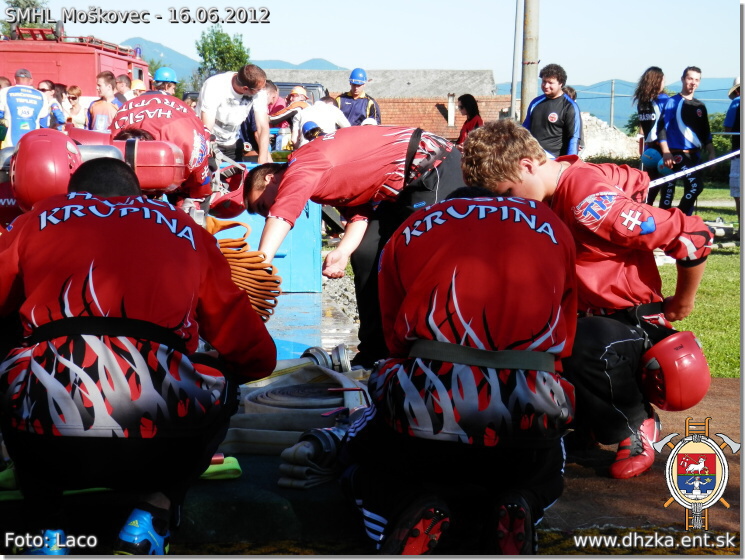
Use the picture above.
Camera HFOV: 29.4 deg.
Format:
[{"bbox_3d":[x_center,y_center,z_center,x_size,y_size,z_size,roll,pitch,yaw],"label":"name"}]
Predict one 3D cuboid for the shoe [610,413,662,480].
[{"bbox_3d":[0.813,0.516,4.380,0.102,0.120,0.280,4,21,31],"label":"shoe"}]

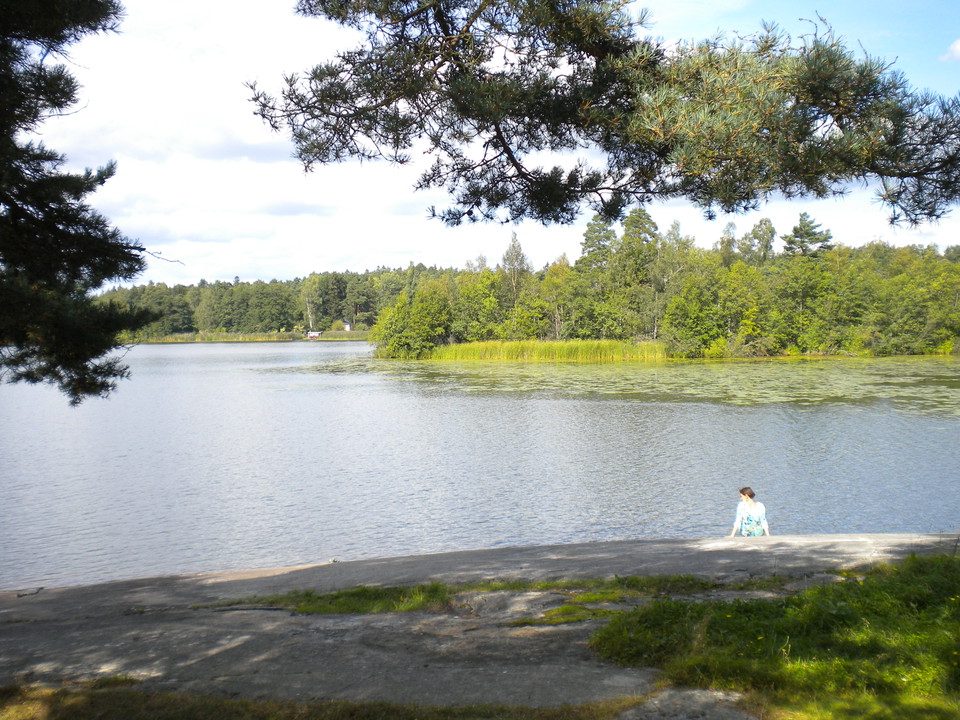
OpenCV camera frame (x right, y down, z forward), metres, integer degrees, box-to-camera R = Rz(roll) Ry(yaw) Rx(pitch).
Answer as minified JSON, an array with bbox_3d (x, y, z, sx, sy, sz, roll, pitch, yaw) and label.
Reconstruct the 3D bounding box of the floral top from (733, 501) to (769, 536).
[{"bbox_3d":[4.000,2.360,16.800,0.520,0.540,0.320,0,1,3],"label":"floral top"}]

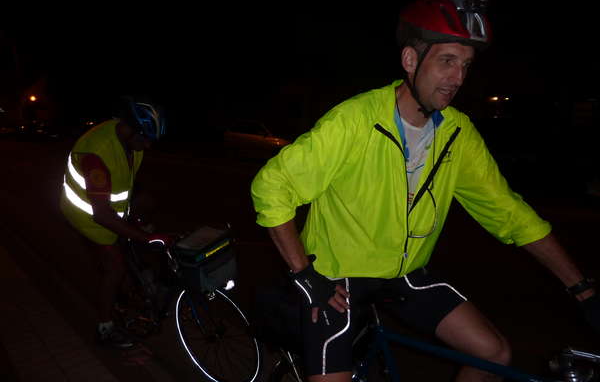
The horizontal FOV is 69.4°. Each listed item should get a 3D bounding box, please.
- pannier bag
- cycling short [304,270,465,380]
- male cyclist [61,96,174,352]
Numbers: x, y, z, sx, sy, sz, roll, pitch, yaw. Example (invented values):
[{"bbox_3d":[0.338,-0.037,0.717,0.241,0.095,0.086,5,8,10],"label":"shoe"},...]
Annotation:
[{"bbox_3d":[-0.525,0.383,2.420,0.200,0.250,0.270,7,12,37],"label":"pannier bag"},{"bbox_3d":[0.250,0.360,1.330,0.430,0.390,0.410,8,12,39],"label":"cycling short"},{"bbox_3d":[-1.220,0.255,2.880,0.800,1.720,0.580,6,11,34],"label":"male cyclist"}]

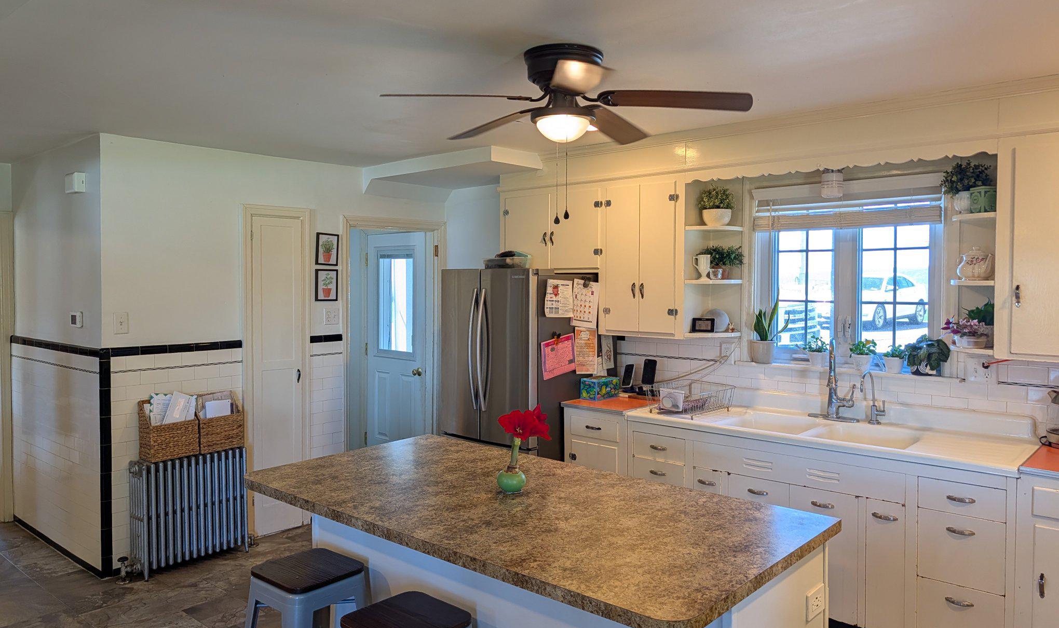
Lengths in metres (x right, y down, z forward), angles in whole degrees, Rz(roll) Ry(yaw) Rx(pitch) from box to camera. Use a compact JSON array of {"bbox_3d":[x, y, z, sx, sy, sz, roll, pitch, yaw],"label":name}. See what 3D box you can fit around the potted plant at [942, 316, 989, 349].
[{"bbox_3d":[1.968,0.084,3.319,0.180,0.150,0.140,2,3,41],"label":"potted plant"}]

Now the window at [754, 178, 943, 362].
[{"bbox_3d":[1.667,-0.216,3.909,0.965,0.940,0.110,2,3,42],"label":"window"}]

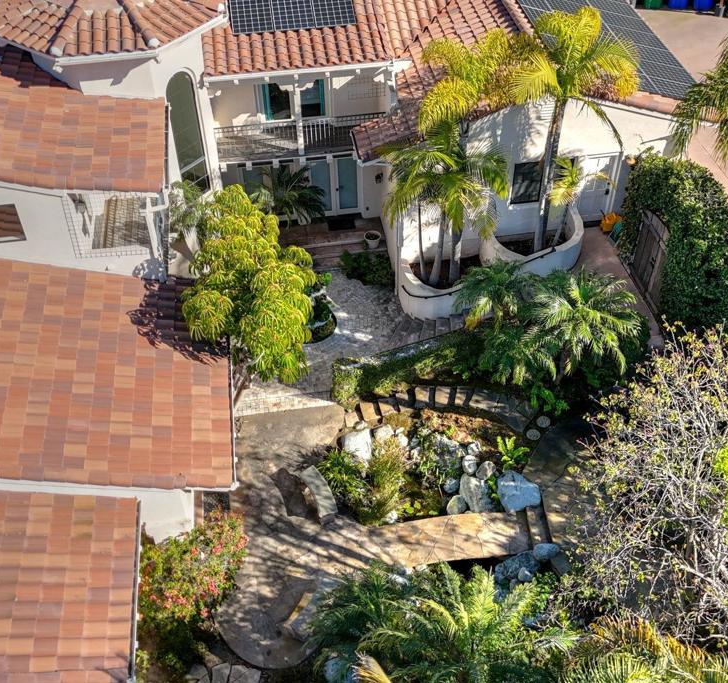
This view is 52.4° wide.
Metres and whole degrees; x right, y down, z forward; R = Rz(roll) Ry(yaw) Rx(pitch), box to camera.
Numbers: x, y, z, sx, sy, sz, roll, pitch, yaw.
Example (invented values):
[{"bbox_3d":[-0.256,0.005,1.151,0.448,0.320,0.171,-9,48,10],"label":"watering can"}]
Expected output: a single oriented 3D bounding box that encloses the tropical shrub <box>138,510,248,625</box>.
[{"bbox_3d":[-2.760,4.143,12.586,1.750,1.900,1.600,-1,38,0],"label":"tropical shrub"}]

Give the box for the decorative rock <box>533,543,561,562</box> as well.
[{"bbox_3d":[3.363,3.909,13.702,0.500,0.300,0.380,-1,38,0],"label":"decorative rock"}]

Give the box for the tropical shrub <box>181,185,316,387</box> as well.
[{"bbox_3d":[-2.418,-0.819,15.591,2.750,4.700,2.700,-1,38,0],"label":"tropical shrub"}]

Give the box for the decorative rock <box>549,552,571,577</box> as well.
[{"bbox_3d":[3.621,4.145,13.551,0.380,0.220,0.450,-14,39,-16],"label":"decorative rock"}]

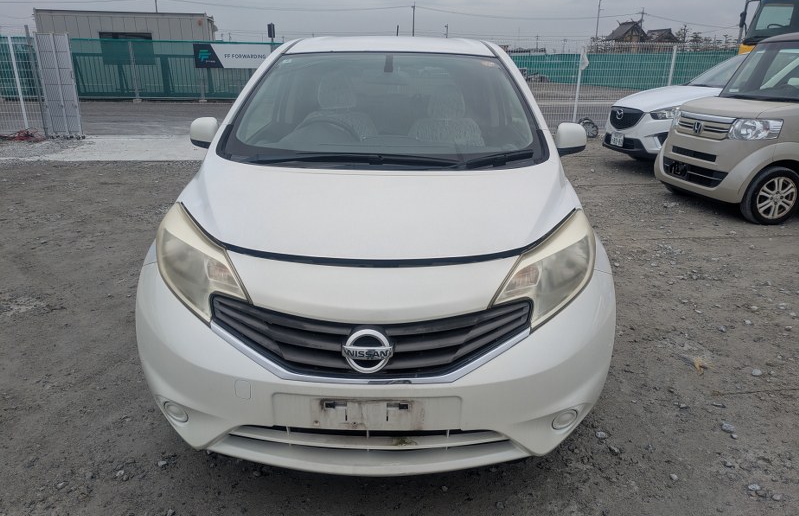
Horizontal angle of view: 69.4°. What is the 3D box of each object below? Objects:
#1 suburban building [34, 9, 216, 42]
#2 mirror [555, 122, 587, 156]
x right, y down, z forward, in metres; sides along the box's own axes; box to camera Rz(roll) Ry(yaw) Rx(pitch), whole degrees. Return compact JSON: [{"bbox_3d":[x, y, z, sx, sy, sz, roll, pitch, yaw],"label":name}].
[{"bbox_3d":[-11.778,-9.183,26.096,6.658,3.269,3.600,-2,19,-9],"label":"suburban building"},{"bbox_3d":[0.803,-0.573,2.782,0.190,0.160,0.140,1,19,1],"label":"mirror"}]

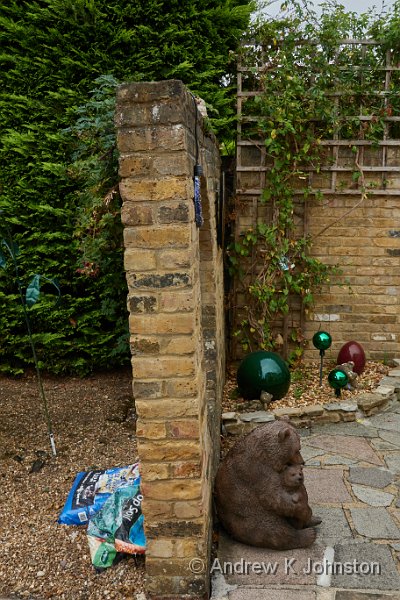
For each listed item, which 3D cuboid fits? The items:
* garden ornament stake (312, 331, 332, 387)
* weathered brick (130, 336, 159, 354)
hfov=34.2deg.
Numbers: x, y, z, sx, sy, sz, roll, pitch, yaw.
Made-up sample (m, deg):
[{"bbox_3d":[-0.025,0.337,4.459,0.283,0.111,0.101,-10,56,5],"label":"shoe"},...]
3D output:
[{"bbox_3d":[0.858,0.418,4.560,0.132,0.400,0.132,0,11,0],"label":"garden ornament stake"},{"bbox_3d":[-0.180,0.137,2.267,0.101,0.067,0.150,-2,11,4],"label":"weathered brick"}]

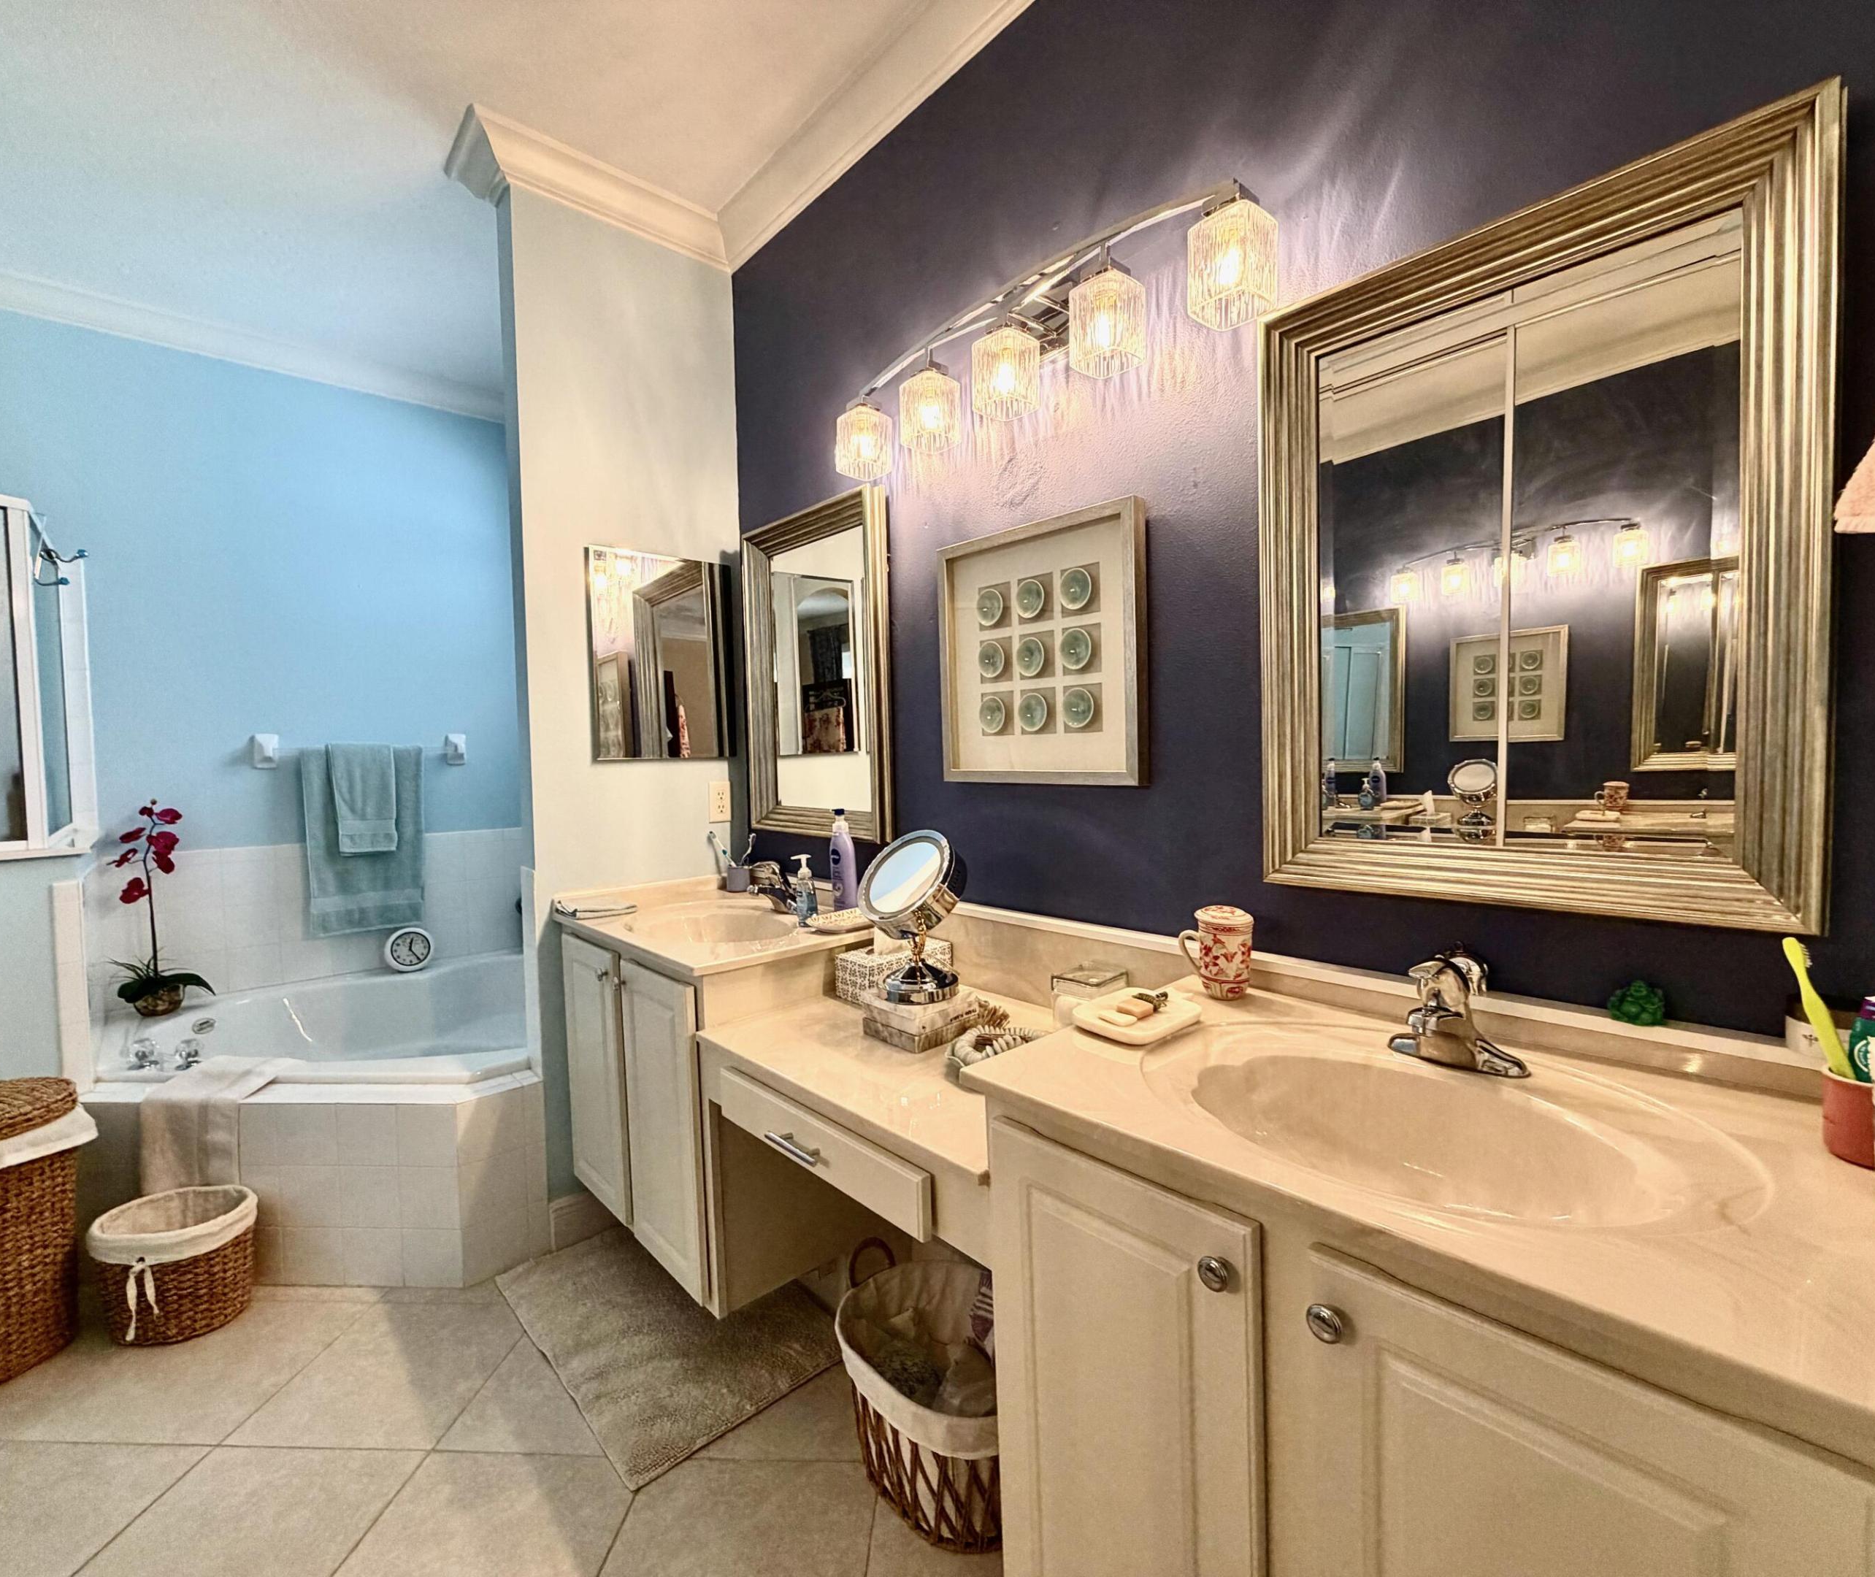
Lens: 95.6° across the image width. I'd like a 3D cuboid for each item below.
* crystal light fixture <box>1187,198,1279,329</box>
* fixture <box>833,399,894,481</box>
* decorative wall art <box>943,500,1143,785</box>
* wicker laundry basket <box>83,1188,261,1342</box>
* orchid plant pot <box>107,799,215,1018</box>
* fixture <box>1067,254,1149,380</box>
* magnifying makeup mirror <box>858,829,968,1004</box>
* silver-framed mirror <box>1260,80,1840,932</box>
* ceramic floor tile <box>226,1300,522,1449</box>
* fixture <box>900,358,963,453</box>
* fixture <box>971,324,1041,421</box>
[{"bbox_3d":[0.440,-0.773,1.266,0.093,0.122,0.093,-4,3,-42],"label":"crystal light fixture"},{"bbox_3d":[-0.170,-0.787,1.942,0.093,0.122,0.093,-4,3,-42],"label":"fixture"},{"bbox_3d":[0.191,-0.259,1.665,0.037,0.495,0.498,-4,3,-42],"label":"decorative wall art"},{"bbox_3d":[-1.732,1.083,1.939,0.302,0.252,0.230,-1,2,0],"label":"wicker laundry basket"},{"bbox_3d":[-2.501,0.375,2.734,0.252,0.695,0.212,-4,3,-42],"label":"orchid plant pot"},{"bbox_3d":[0.287,-0.779,1.424,0.097,0.136,0.097,-3,3,-42],"label":"fixture"},{"bbox_3d":[-0.046,0.239,1.625,0.192,0.309,0.224,-4,3,-42],"label":"magnifying makeup mirror"},{"bbox_3d":[0.711,-0.278,1.085,0.038,0.849,0.606,-4,3,-42],"label":"silver-framed mirror"},{"bbox_3d":[-1.112,1.205,1.765,0.411,0.010,0.411,-1,2,3],"label":"ceramic floor tile"},{"bbox_3d":[-0.017,-0.784,1.755,0.097,0.136,0.097,-3,3,-42],"label":"fixture"},{"bbox_3d":[0.129,-0.782,1.596,0.097,0.136,0.097,-3,3,-42],"label":"fixture"}]

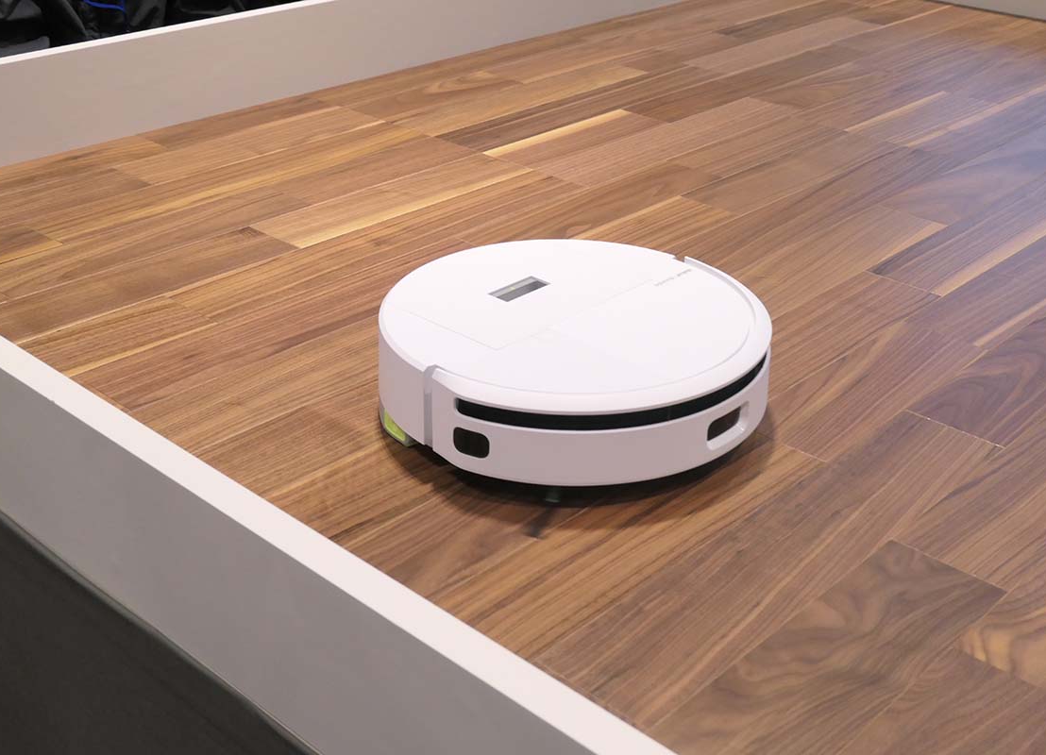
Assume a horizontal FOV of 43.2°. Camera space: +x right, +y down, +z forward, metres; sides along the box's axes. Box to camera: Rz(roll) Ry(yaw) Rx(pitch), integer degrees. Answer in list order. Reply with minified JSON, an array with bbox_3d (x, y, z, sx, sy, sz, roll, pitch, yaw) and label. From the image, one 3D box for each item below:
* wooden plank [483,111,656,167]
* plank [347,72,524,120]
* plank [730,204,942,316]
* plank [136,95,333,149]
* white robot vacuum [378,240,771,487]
[{"bbox_3d":[0.085,-0.351,1.965,0.101,0.012,0.311,25,37,37],"label":"wooden plank"},{"bbox_3d":[-0.134,-0.455,2.147,0.101,0.012,0.318,25,37,37],"label":"plank"},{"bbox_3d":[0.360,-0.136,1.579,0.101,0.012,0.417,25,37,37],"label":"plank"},{"bbox_3d":[-0.429,-0.385,2.008,0.094,0.012,0.306,25,37,37],"label":"plank"},{"bbox_3d":[0.044,-0.015,1.228,0.355,0.099,0.355,1,28,-1],"label":"white robot vacuum"}]

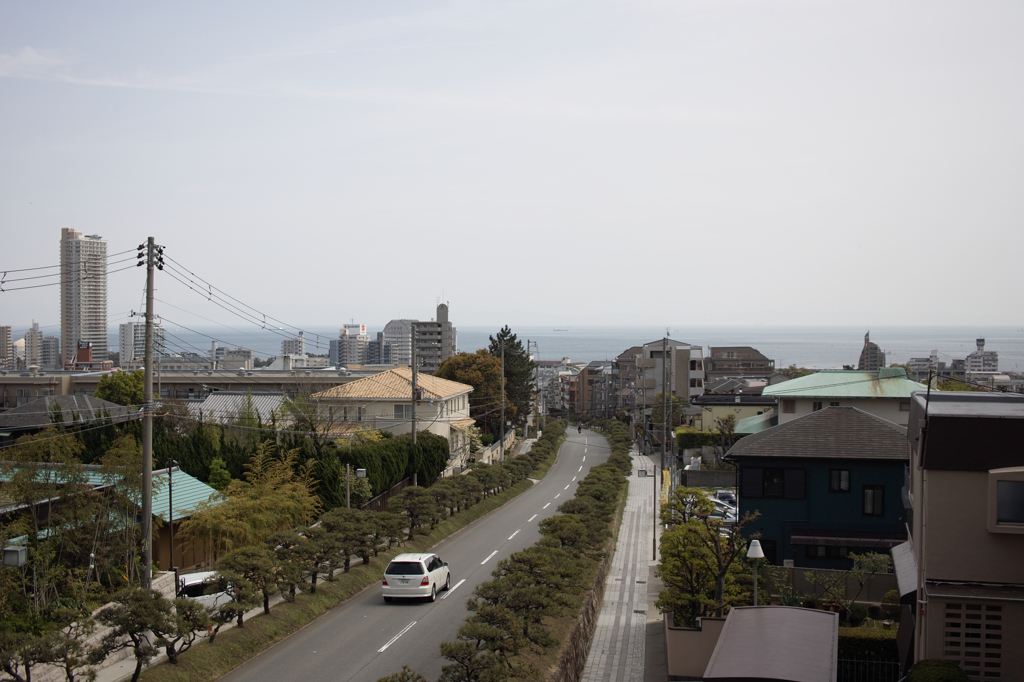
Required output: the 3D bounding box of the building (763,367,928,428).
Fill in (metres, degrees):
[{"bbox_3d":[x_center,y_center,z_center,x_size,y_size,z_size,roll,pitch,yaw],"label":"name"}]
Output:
[{"bbox_3d":[28.779,6.080,97.928,15.000,7.700,11.300,0,1,13],"label":"building"}]

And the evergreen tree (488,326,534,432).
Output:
[{"bbox_3d":[-0.100,5.235,149.102,5.800,13.800,5.800,0,1,0],"label":"evergreen tree"}]

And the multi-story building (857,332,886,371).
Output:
[{"bbox_3d":[265.200,12.604,860.313,19.500,39.500,16.000,0,1,12],"label":"multi-story building"}]

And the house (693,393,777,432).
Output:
[{"bbox_3d":[21.597,7.664,111.408,8.700,5.100,8.000,0,1,9],"label":"house"}]

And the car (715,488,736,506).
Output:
[{"bbox_3d":[15.450,11.511,84.493,1.680,1.500,4.200,0,1,7],"label":"car"}]

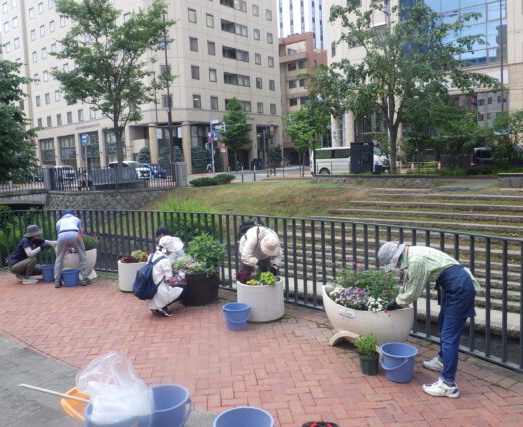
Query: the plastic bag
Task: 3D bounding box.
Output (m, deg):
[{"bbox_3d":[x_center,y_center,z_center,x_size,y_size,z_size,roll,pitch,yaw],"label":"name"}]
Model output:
[{"bbox_3d":[-0.798,0.945,2.500,0.380,0.370,0.340,-3,6,0],"label":"plastic bag"}]

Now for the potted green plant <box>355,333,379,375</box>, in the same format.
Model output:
[{"bbox_3d":[0.911,1.180,3.863,0.210,0.350,0.210,-3,6,0],"label":"potted green plant"}]

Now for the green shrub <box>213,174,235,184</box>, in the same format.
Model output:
[{"bbox_3d":[-2.079,-1.909,26.000,1.200,0.500,1.050,-3,6,0],"label":"green shrub"}]

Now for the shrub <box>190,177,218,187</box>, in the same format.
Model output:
[{"bbox_3d":[-3.213,-1.745,25.500,1.500,0.500,1.150,-3,6,0],"label":"shrub"}]

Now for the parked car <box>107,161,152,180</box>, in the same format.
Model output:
[{"bbox_3d":[-12.829,-4.109,44.500,4.600,1.740,1.850,2,7,38],"label":"parked car"}]

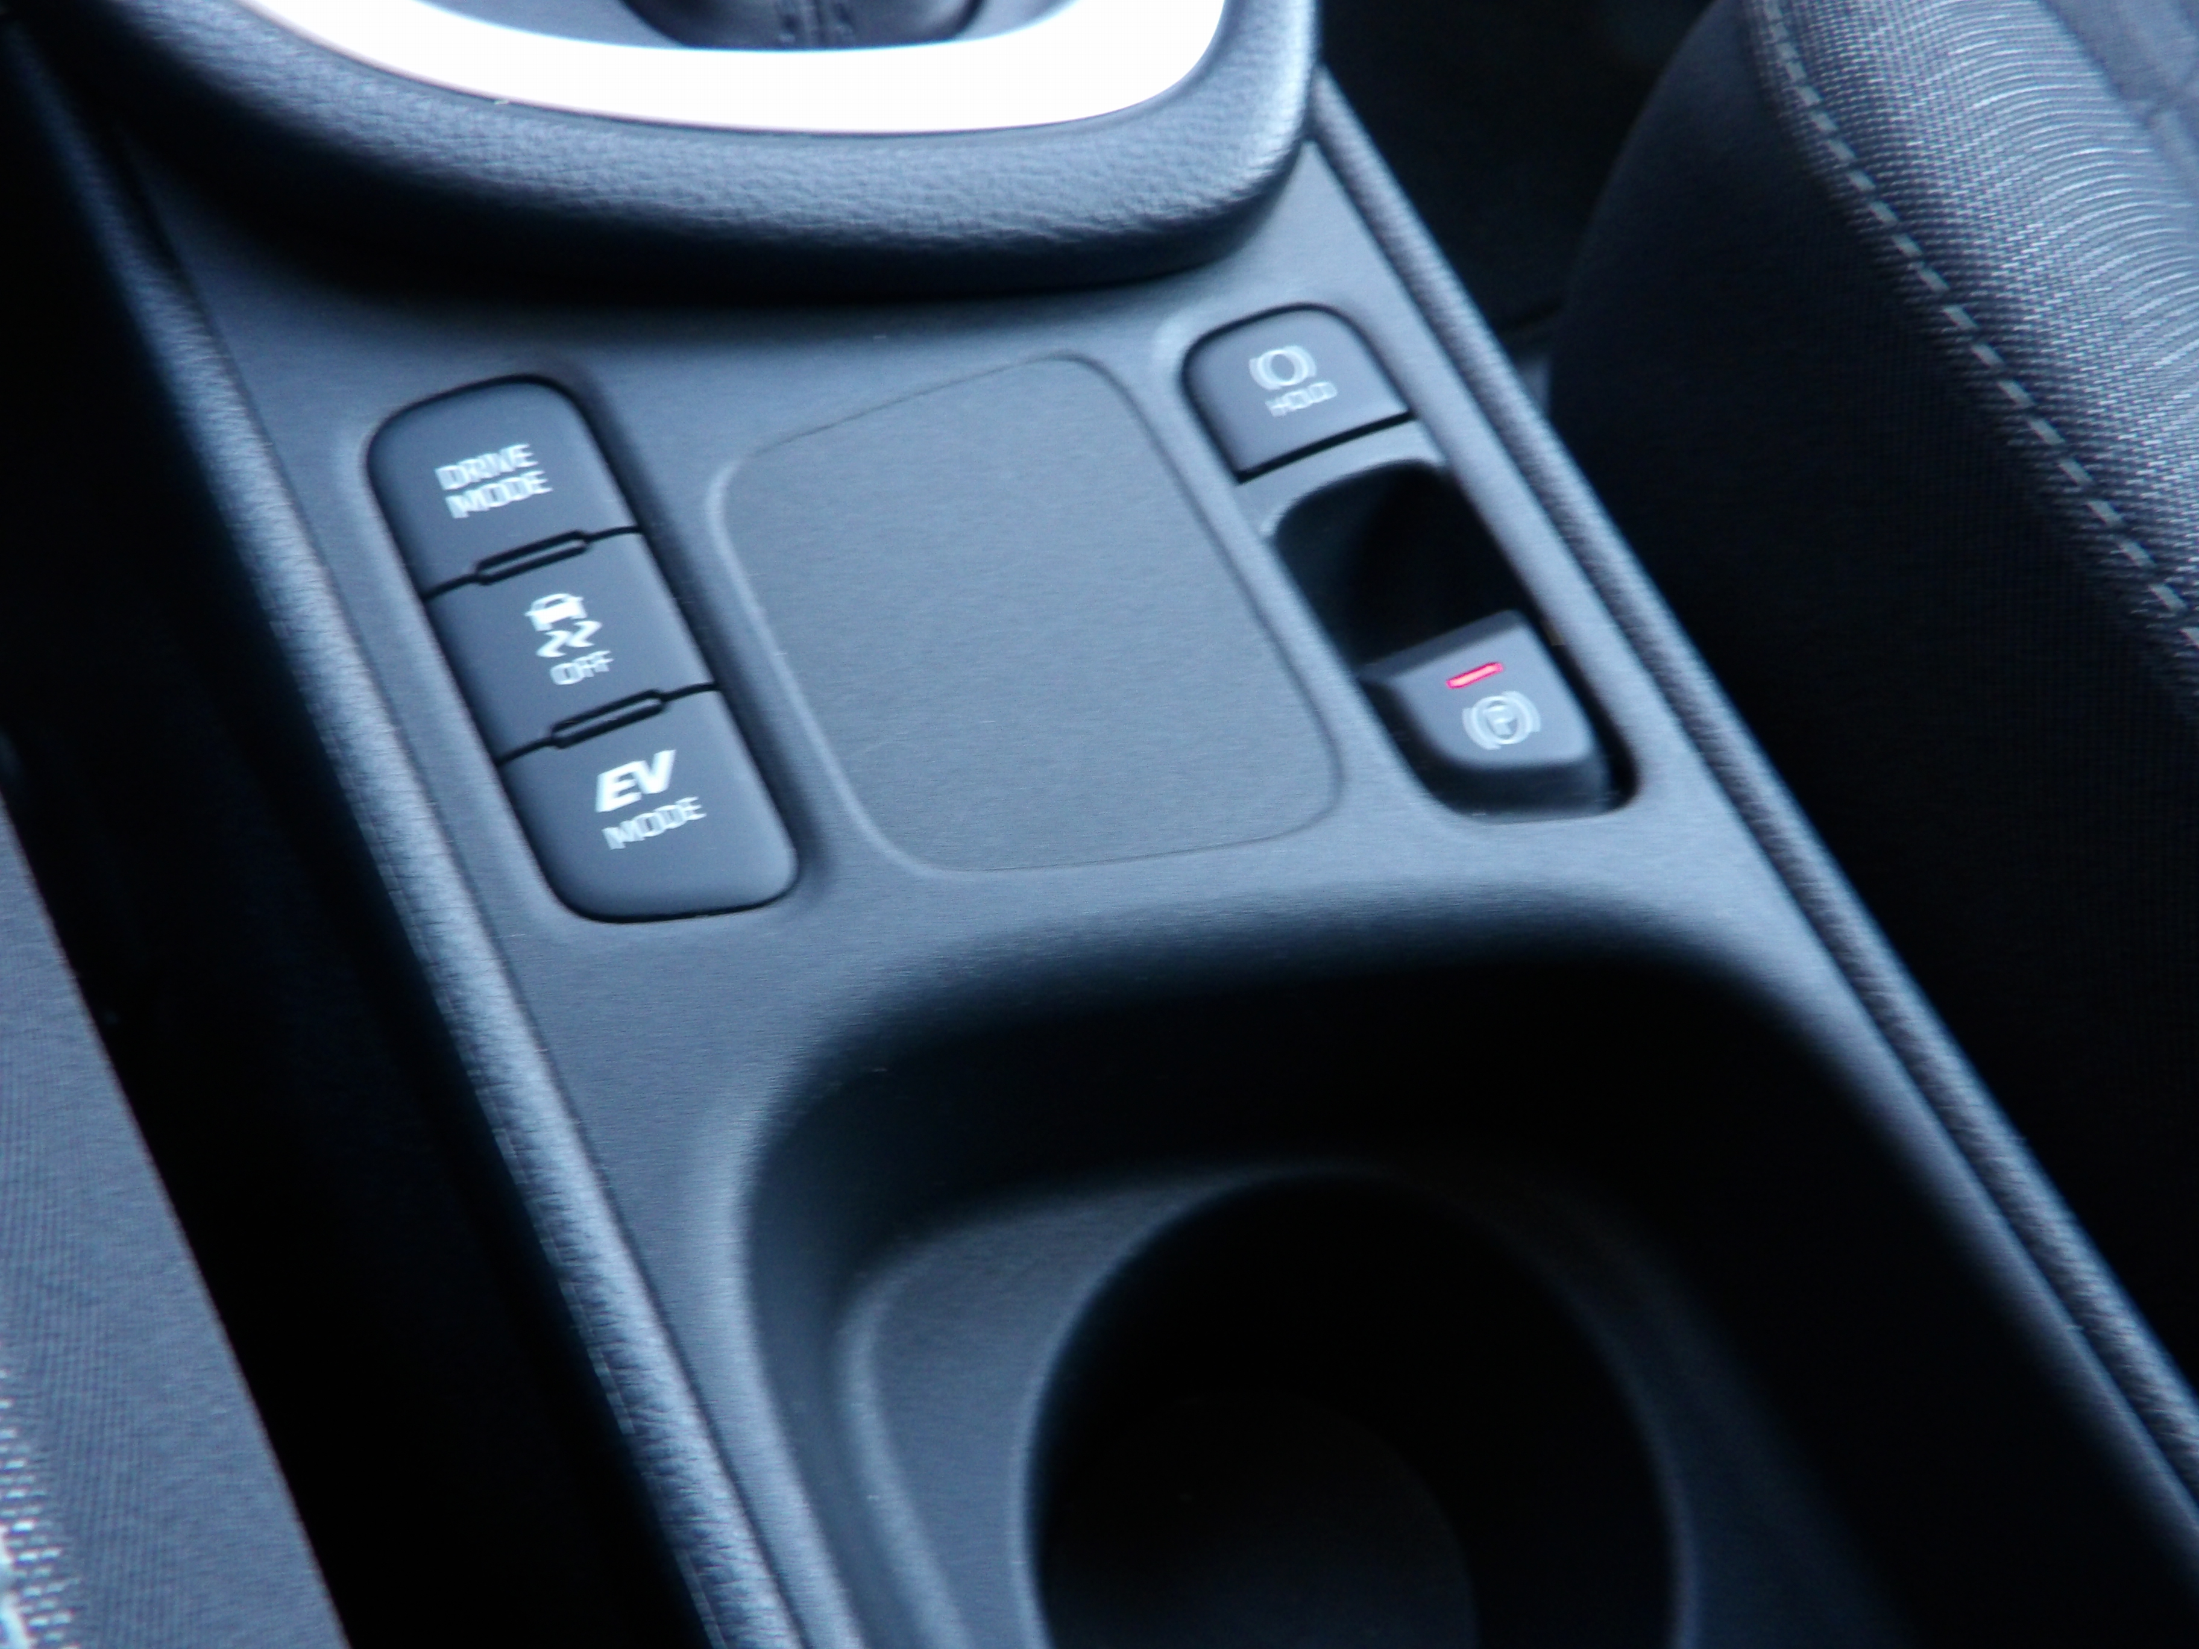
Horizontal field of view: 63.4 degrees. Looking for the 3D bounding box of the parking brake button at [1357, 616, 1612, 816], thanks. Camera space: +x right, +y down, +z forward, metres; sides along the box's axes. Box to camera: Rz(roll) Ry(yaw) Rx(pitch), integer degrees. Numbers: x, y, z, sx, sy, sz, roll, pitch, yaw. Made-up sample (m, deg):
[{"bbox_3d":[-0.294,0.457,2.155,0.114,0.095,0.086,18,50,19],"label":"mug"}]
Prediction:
[{"bbox_3d":[0.049,-0.012,0.228,0.025,0.012,0.025,-22,72,-19],"label":"parking brake button"}]

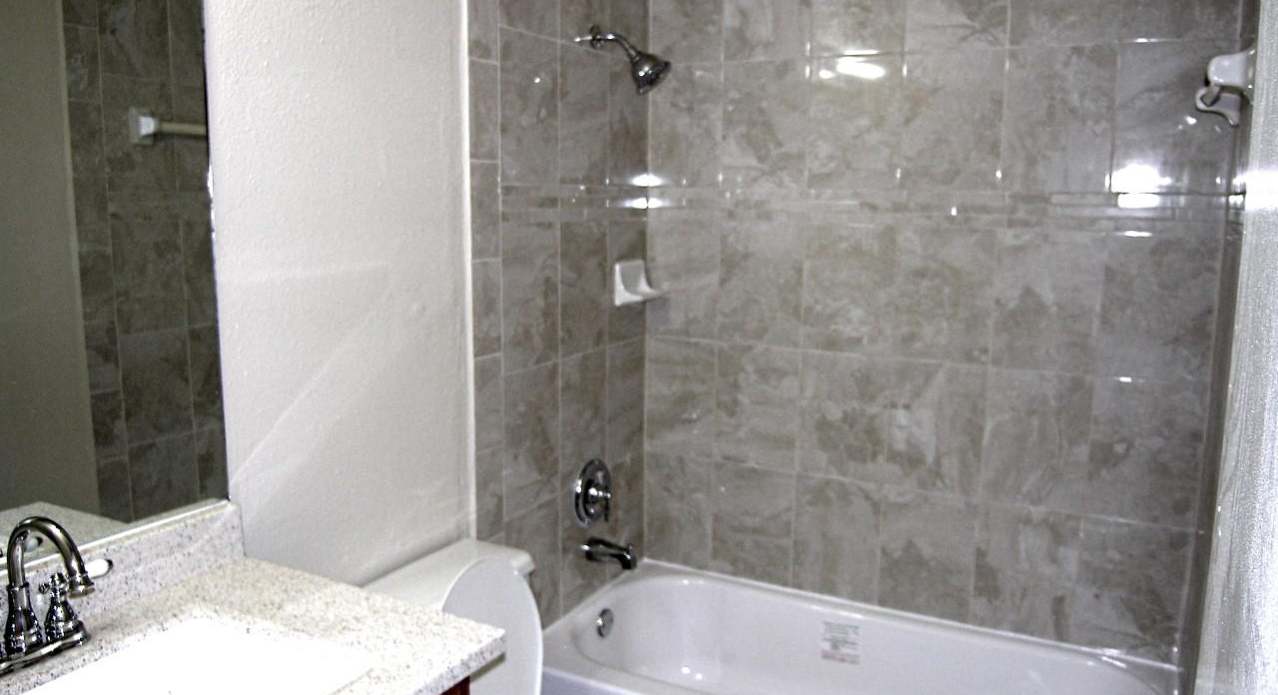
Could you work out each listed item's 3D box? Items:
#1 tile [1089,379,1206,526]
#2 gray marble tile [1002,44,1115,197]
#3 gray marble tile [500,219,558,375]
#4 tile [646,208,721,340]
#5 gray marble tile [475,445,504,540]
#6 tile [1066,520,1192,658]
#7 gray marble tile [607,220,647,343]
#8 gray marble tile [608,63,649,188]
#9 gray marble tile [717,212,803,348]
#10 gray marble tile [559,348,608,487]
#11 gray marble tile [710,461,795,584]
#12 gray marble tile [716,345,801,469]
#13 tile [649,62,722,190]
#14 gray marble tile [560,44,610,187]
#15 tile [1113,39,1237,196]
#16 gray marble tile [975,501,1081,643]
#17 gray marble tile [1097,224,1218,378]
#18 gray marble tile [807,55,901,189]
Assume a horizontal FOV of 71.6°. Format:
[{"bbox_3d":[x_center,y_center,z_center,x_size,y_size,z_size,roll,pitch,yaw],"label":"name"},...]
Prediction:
[{"bbox_3d":[1.205,0.249,2.107,0.260,0.355,0.010,5,10,28],"label":"tile"},{"bbox_3d":[1.026,-0.556,2.170,0.250,0.350,0.010,5,10,27],"label":"gray marble tile"},{"bbox_3d":[-0.266,-0.127,2.170,0.010,0.349,0.242,5,10,28],"label":"gray marble tile"},{"bbox_3d":[0.132,-0.208,2.681,0.235,0.350,0.010,5,10,27],"label":"tile"},{"bbox_3d":[-0.356,0.347,2.110,0.010,0.219,0.108,5,10,27],"label":"gray marble tile"},{"bbox_3d":[1.239,0.612,2.244,0.254,0.356,0.010,5,10,27],"label":"tile"},{"bbox_3d":[-0.034,-0.193,2.596,0.010,0.349,0.229,5,10,28],"label":"gray marble tile"},{"bbox_3d":[-0.030,-0.631,2.526,0.010,0.347,0.229,5,10,28],"label":"gray marble tile"},{"bbox_3d":[0.350,-0.179,2.586,0.254,0.356,0.010,5,10,27],"label":"gray marble tile"},{"bbox_3d":[-0.151,0.193,2.443,0.010,0.355,0.246,5,10,28],"label":"gray marble tile"},{"bbox_3d":[0.344,0.529,2.681,0.250,0.350,0.010,5,10,27],"label":"gray marble tile"},{"bbox_3d":[0.344,0.173,2.593,0.256,0.358,0.015,5,10,28],"label":"gray marble tile"},{"bbox_3d":[0.136,-0.637,2.574,0.234,0.347,0.010,5,10,28],"label":"tile"},{"bbox_3d":[-0.148,-0.597,2.313,0.015,0.353,0.242,5,10,28],"label":"gray marble tile"},{"bbox_3d":[1.250,-0.539,2.060,0.254,0.356,0.010,5,10,27],"label":"tile"},{"bbox_3d":[0.996,0.583,2.305,0.248,0.362,0.015,5,10,28],"label":"gray marble tile"},{"bbox_3d":[1.207,-0.093,2.051,0.260,0.349,0.010,5,10,28],"label":"gray marble tile"},{"bbox_3d":[0.571,-0.594,2.349,0.255,0.353,0.015,5,10,28],"label":"gray marble tile"}]

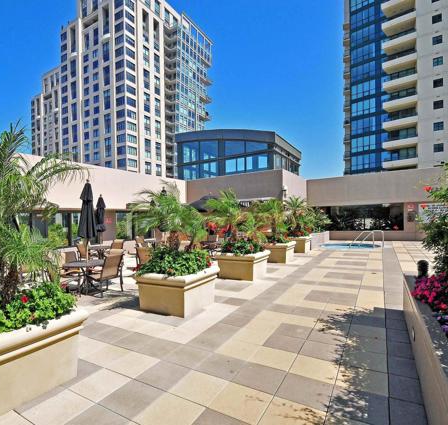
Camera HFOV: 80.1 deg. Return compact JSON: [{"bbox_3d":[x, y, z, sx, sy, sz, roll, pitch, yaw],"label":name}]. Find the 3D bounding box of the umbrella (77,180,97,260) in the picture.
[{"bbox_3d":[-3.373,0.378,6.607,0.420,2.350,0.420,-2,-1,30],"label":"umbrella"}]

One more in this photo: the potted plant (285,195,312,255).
[{"bbox_3d":[3.401,0.599,12.484,1.320,2.500,1.250,-2,-1,31],"label":"potted plant"}]

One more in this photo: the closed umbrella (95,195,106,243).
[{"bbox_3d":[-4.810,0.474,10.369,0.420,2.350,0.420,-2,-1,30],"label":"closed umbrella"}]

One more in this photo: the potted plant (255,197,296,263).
[{"bbox_3d":[1.968,0.644,10.073,1.330,2.400,1.220,-2,-1,31],"label":"potted plant"}]

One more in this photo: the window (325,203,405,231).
[{"bbox_3d":[8.840,0.320,17.080,4.540,1.720,0.100,-1,-1,30],"label":"window"}]

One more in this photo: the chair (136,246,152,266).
[{"bbox_3d":[-2.196,1.415,7.505,0.620,0.970,0.700,-2,-1,37],"label":"chair"}]

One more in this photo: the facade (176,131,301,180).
[{"bbox_3d":[1.532,-4.162,21.478,8.100,4.300,6.400,-2,-1,31],"label":"facade"}]

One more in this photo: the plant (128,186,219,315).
[{"bbox_3d":[-0.929,0.660,5.223,1.290,2.350,1.140,-2,-1,31],"label":"plant"}]

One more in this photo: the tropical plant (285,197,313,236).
[{"bbox_3d":[3.392,0.244,12.488,1.300,1.850,1.250,-2,-1,31],"label":"tropical plant"}]

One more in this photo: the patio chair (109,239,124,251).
[{"bbox_3d":[-4.427,1.609,10.852,0.720,1.000,0.620,-2,-1,33],"label":"patio chair"}]

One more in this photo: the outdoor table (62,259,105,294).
[{"bbox_3d":[-3.338,1.572,6.585,1.100,0.690,1.100,-2,-1,30],"label":"outdoor table"}]

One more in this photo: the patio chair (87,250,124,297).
[{"bbox_3d":[-2.840,1.438,6.408,0.740,1.000,0.630,-2,-1,31],"label":"patio chair"}]

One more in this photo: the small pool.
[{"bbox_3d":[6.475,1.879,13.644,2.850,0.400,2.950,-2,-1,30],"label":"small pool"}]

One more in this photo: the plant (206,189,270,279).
[{"bbox_3d":[0.500,0.609,7.692,1.350,2.431,1.350,-2,-1,30],"label":"plant"}]

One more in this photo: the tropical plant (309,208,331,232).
[{"bbox_3d":[5.355,0.441,15.191,1.400,1.350,1.300,-2,-1,30],"label":"tropical plant"}]

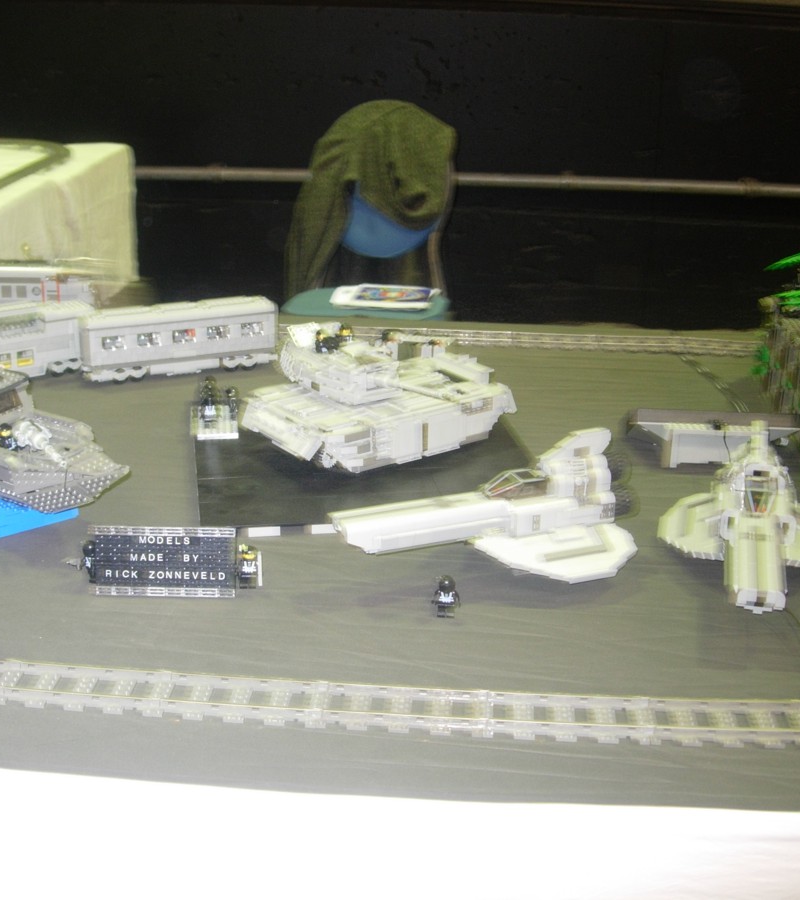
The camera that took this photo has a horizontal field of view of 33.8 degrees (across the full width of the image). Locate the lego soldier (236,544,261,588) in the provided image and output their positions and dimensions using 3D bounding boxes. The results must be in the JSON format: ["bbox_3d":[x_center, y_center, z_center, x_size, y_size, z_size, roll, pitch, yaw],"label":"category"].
[{"bbox_3d":[-0.142,0.108,1.229,0.024,0.043,0.014,2,21,4],"label":"lego soldier"}]

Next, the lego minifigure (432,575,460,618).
[{"bbox_3d":[0.042,0.129,1.181,0.026,0.043,0.014,1,21,2],"label":"lego minifigure"}]

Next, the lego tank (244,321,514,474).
[{"bbox_3d":[-0.024,-0.066,1.555,0.295,0.134,0.230,-15,26,-35],"label":"lego tank"}]

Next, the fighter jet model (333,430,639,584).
[{"bbox_3d":[0.092,0.049,1.272,0.275,0.117,0.178,-6,22,-18],"label":"fighter jet model"}]

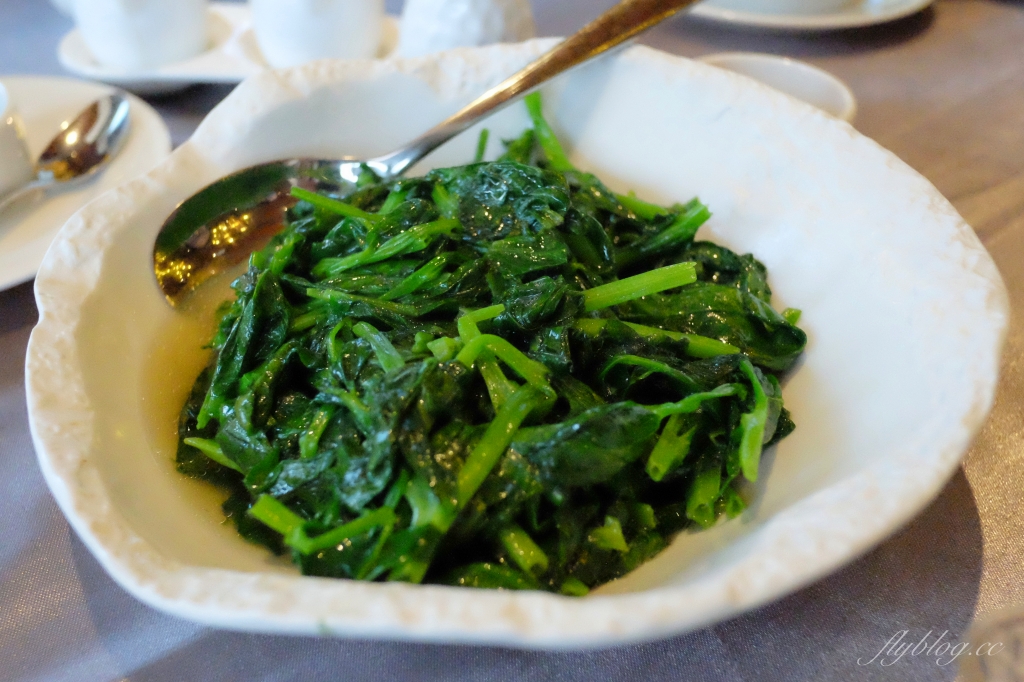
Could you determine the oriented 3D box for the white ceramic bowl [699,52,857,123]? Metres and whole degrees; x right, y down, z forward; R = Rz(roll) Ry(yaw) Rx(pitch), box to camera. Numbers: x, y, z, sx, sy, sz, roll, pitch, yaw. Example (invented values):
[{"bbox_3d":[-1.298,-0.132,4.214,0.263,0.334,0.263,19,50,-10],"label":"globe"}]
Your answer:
[{"bbox_3d":[0.127,-0.119,0.398,0.094,0.020,0.094,1,44,-1],"label":"white ceramic bowl"}]

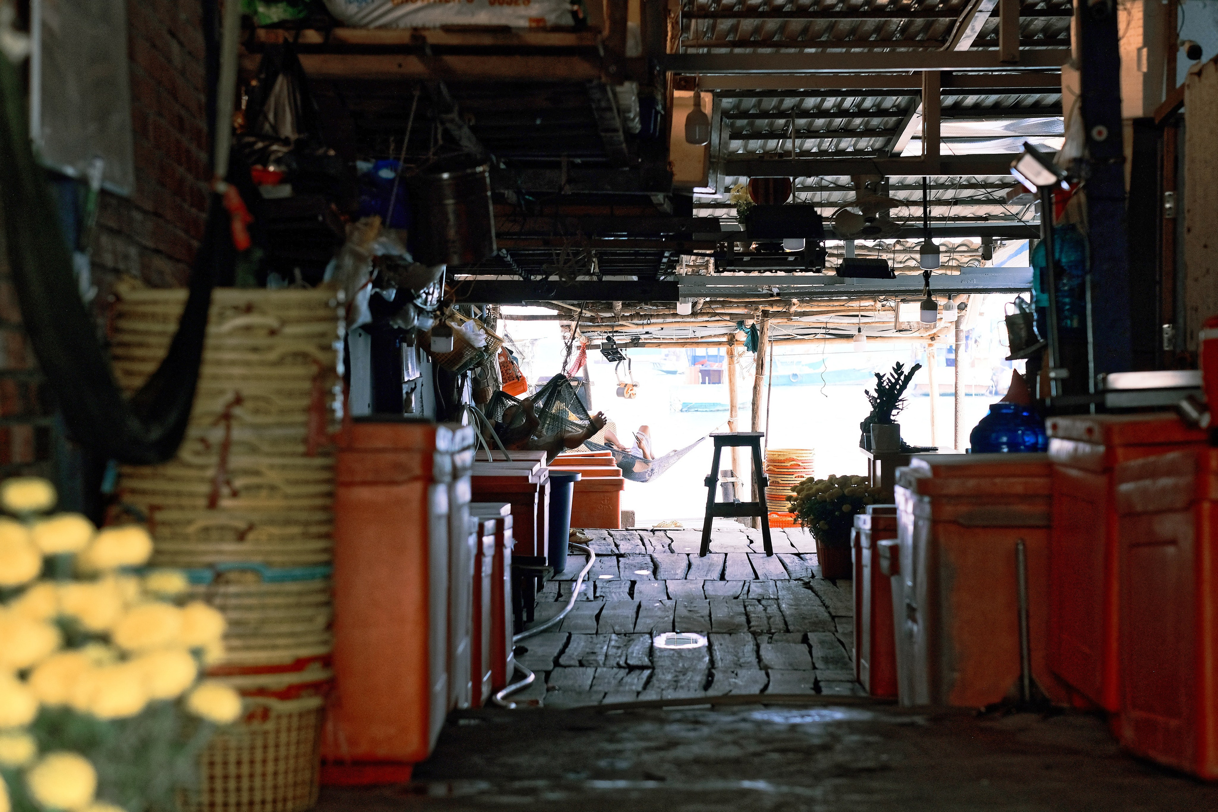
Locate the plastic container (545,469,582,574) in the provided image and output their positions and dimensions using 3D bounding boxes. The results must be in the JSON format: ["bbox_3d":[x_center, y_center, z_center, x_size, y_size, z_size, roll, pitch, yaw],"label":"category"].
[{"bbox_3d":[-0.380,0.720,17.850,0.410,0.640,0.410,0,1,0],"label":"plastic container"}]

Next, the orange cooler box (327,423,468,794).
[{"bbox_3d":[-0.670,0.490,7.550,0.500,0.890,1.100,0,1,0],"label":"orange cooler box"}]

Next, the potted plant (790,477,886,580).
[{"bbox_3d":[1.224,0.646,15.200,0.530,0.540,0.530,0,1,2],"label":"potted plant"}]

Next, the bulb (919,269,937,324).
[{"bbox_3d":[1.890,-0.644,16.800,0.105,0.310,0.105,0,1,0],"label":"bulb"}]

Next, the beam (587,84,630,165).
[{"bbox_3d":[0.013,-1.189,11.950,0.080,0.060,4.102,0,1,1],"label":"beam"}]

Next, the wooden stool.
[{"bbox_3d":[0.744,0.515,16.650,0.430,0.720,0.390,0,1,0],"label":"wooden stool"}]

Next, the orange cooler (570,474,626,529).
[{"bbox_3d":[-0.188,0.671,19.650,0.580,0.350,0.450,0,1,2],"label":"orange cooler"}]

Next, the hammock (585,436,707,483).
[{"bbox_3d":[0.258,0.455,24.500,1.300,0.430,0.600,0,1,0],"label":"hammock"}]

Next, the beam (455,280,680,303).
[{"bbox_3d":[-0.342,-0.863,21.500,1.800,0.180,0.110,0,1,0],"label":"beam"}]

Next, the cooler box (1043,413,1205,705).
[{"bbox_3d":[1.950,0.520,9.220,0.850,0.950,1.150,0,1,0],"label":"cooler box"}]

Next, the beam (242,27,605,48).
[{"bbox_3d":[-0.577,-1.168,9.000,1.120,0.060,0.080,0,1,0],"label":"beam"}]

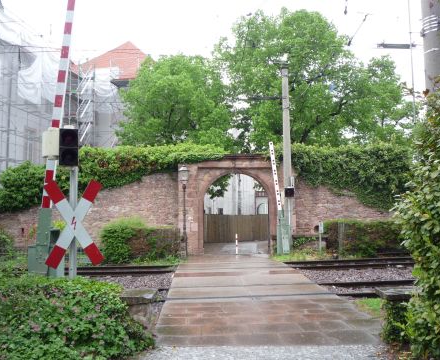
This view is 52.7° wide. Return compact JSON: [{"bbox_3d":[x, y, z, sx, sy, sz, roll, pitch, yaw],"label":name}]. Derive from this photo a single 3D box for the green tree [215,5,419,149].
[{"bbox_3d":[4.579,-2.928,22.422,9.300,11.834,8.500,-1,-4,0],"label":"green tree"}]

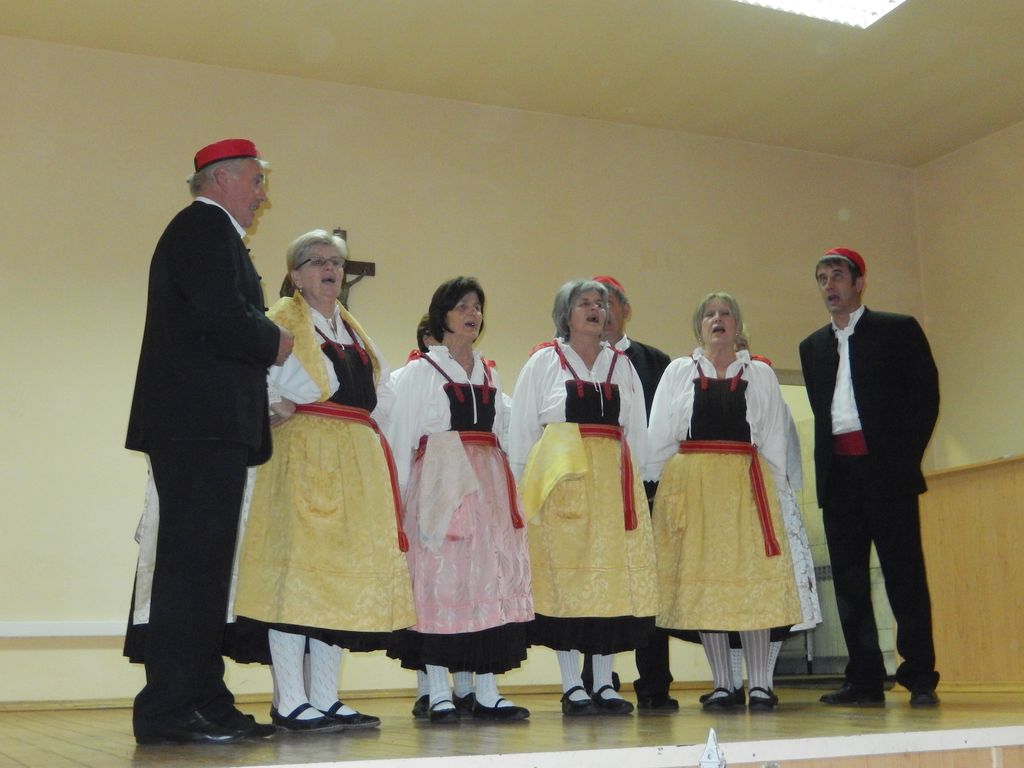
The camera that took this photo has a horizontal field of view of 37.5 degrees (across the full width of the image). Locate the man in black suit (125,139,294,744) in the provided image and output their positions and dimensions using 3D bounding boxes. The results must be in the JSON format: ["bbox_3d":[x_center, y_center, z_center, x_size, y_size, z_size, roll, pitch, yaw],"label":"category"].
[{"bbox_3d":[-0.876,0.134,4.460,0.480,1.795,0.540,-1,-10,0],"label":"man in black suit"}]

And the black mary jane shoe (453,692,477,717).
[{"bbox_3d":[-0.164,1.164,5.511,0.090,0.094,0.250,-2,-10,3],"label":"black mary jane shoe"}]

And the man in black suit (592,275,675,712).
[{"bbox_3d":[0.443,0.410,6.167,0.520,1.780,0.360,0,-10,-5],"label":"man in black suit"}]

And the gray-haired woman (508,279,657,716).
[{"bbox_3d":[0.266,0.404,5.718,0.540,1.645,0.440,3,-11,-24],"label":"gray-haired woman"}]

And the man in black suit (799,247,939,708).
[{"bbox_3d":[1.395,0.336,5.942,0.540,1.810,0.420,-10,-13,42],"label":"man in black suit"}]

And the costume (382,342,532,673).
[{"bbox_3d":[-0.187,0.448,5.476,0.550,1.191,0.460,5,-12,-31],"label":"costume"}]

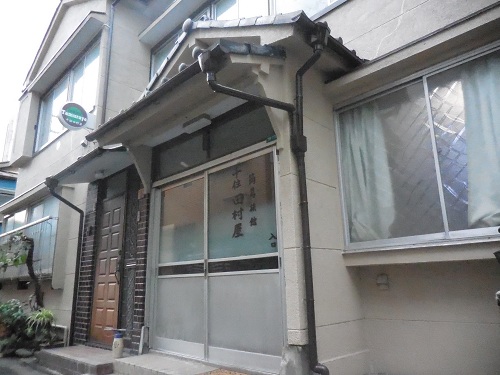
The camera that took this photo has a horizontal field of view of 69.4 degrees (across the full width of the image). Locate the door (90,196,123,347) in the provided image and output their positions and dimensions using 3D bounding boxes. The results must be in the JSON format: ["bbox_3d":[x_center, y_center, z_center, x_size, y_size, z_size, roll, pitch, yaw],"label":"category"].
[{"bbox_3d":[-1.955,1.126,5.042,0.735,1.979,0.050,-15,-19,42],"label":"door"}]

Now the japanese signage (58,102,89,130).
[{"bbox_3d":[-2.781,-1.115,5.712,0.130,0.401,0.401,-15,-19,42],"label":"japanese signage"}]

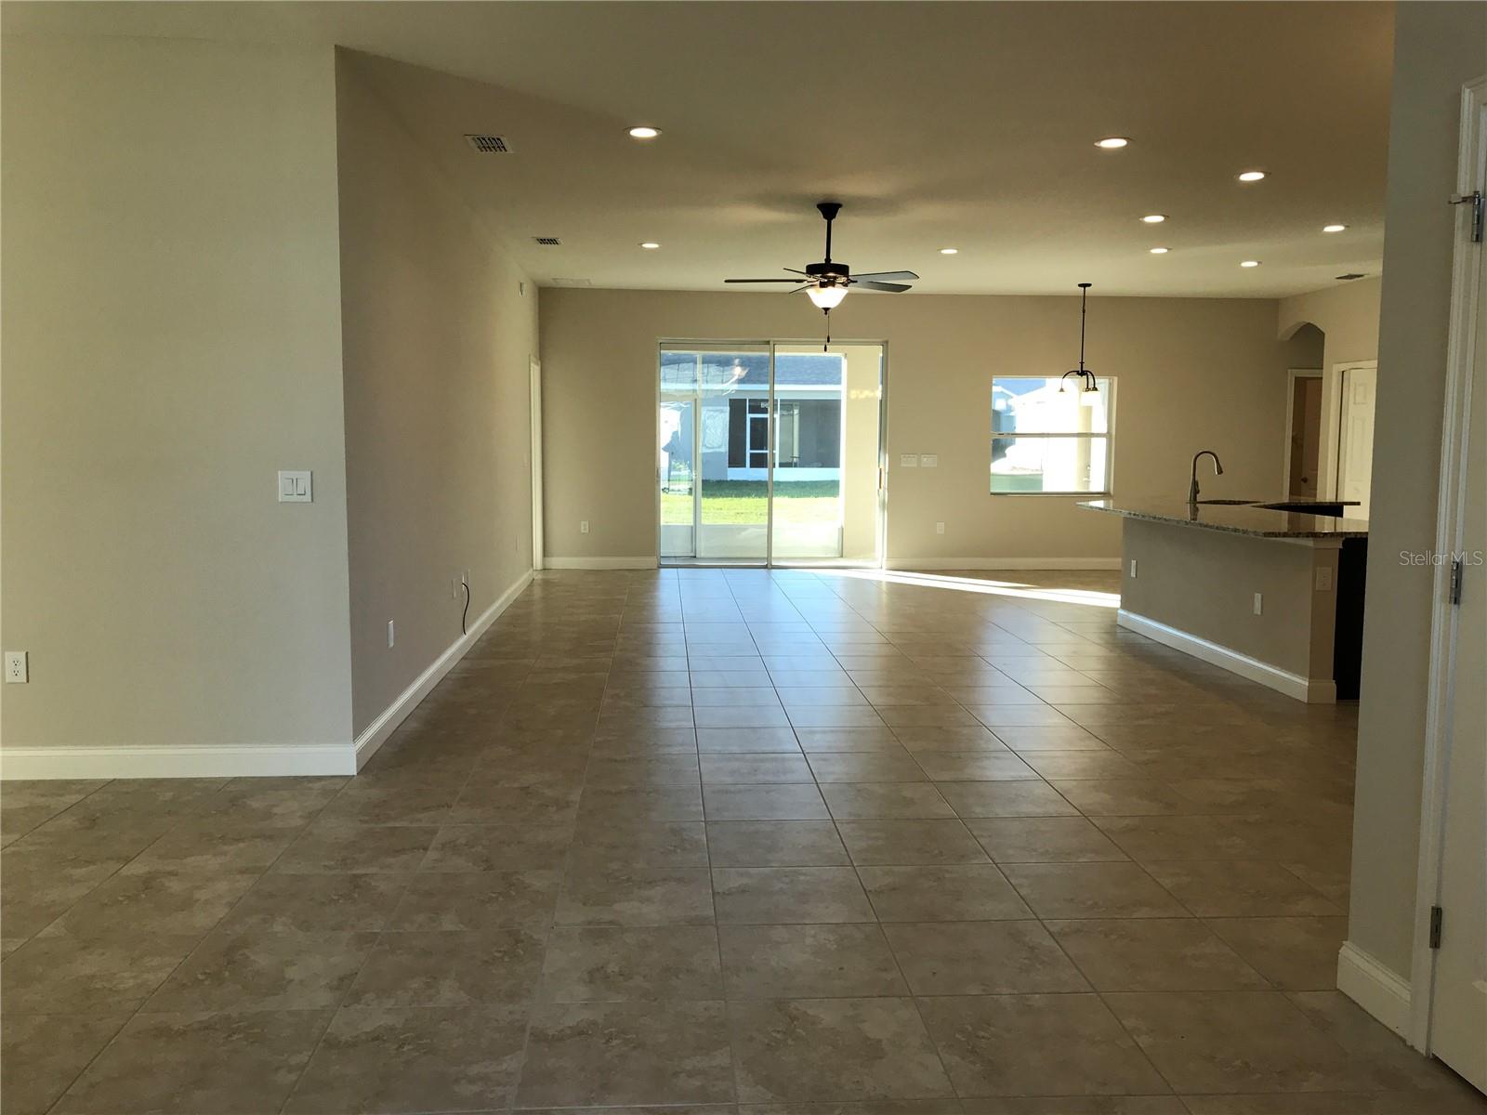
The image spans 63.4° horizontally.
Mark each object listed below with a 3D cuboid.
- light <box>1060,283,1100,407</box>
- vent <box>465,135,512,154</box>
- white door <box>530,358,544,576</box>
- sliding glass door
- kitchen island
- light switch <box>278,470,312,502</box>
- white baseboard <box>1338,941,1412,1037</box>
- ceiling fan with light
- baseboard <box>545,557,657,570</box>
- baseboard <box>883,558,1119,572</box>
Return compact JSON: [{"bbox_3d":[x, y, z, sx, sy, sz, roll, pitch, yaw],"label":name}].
[{"bbox_3d":[3.227,-2.024,11.518,0.460,1.140,0.460,0,6,-4],"label":"light"},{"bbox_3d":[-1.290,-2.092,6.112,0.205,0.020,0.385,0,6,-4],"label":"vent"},{"bbox_3d":[-2.048,-0.856,11.763,0.090,2.080,0.860,0,6,-4],"label":"white door"},{"bbox_3d":[0.312,-1.052,12.435,2.370,2.370,0.120,0,6,-4],"label":"sliding glass door"},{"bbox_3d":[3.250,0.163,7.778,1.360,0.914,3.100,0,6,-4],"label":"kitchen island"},{"bbox_3d":[-1.742,-0.276,4.675,0.120,0.120,0.012,0,6,-4],"label":"light switch"},{"bbox_3d":[1.507,1.024,2.862,0.018,0.132,0.272,0,6,-4],"label":"white baseboard"},{"bbox_3d":[0.516,-1.785,7.643,1.270,0.895,1.280,0,6,-4],"label":"ceiling fan with light"},{"bbox_3d":[-1.475,0.062,12.375,1.170,0.134,0.018,0,6,-4],"label":"baseboard"},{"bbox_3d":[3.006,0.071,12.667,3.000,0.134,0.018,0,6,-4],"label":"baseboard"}]

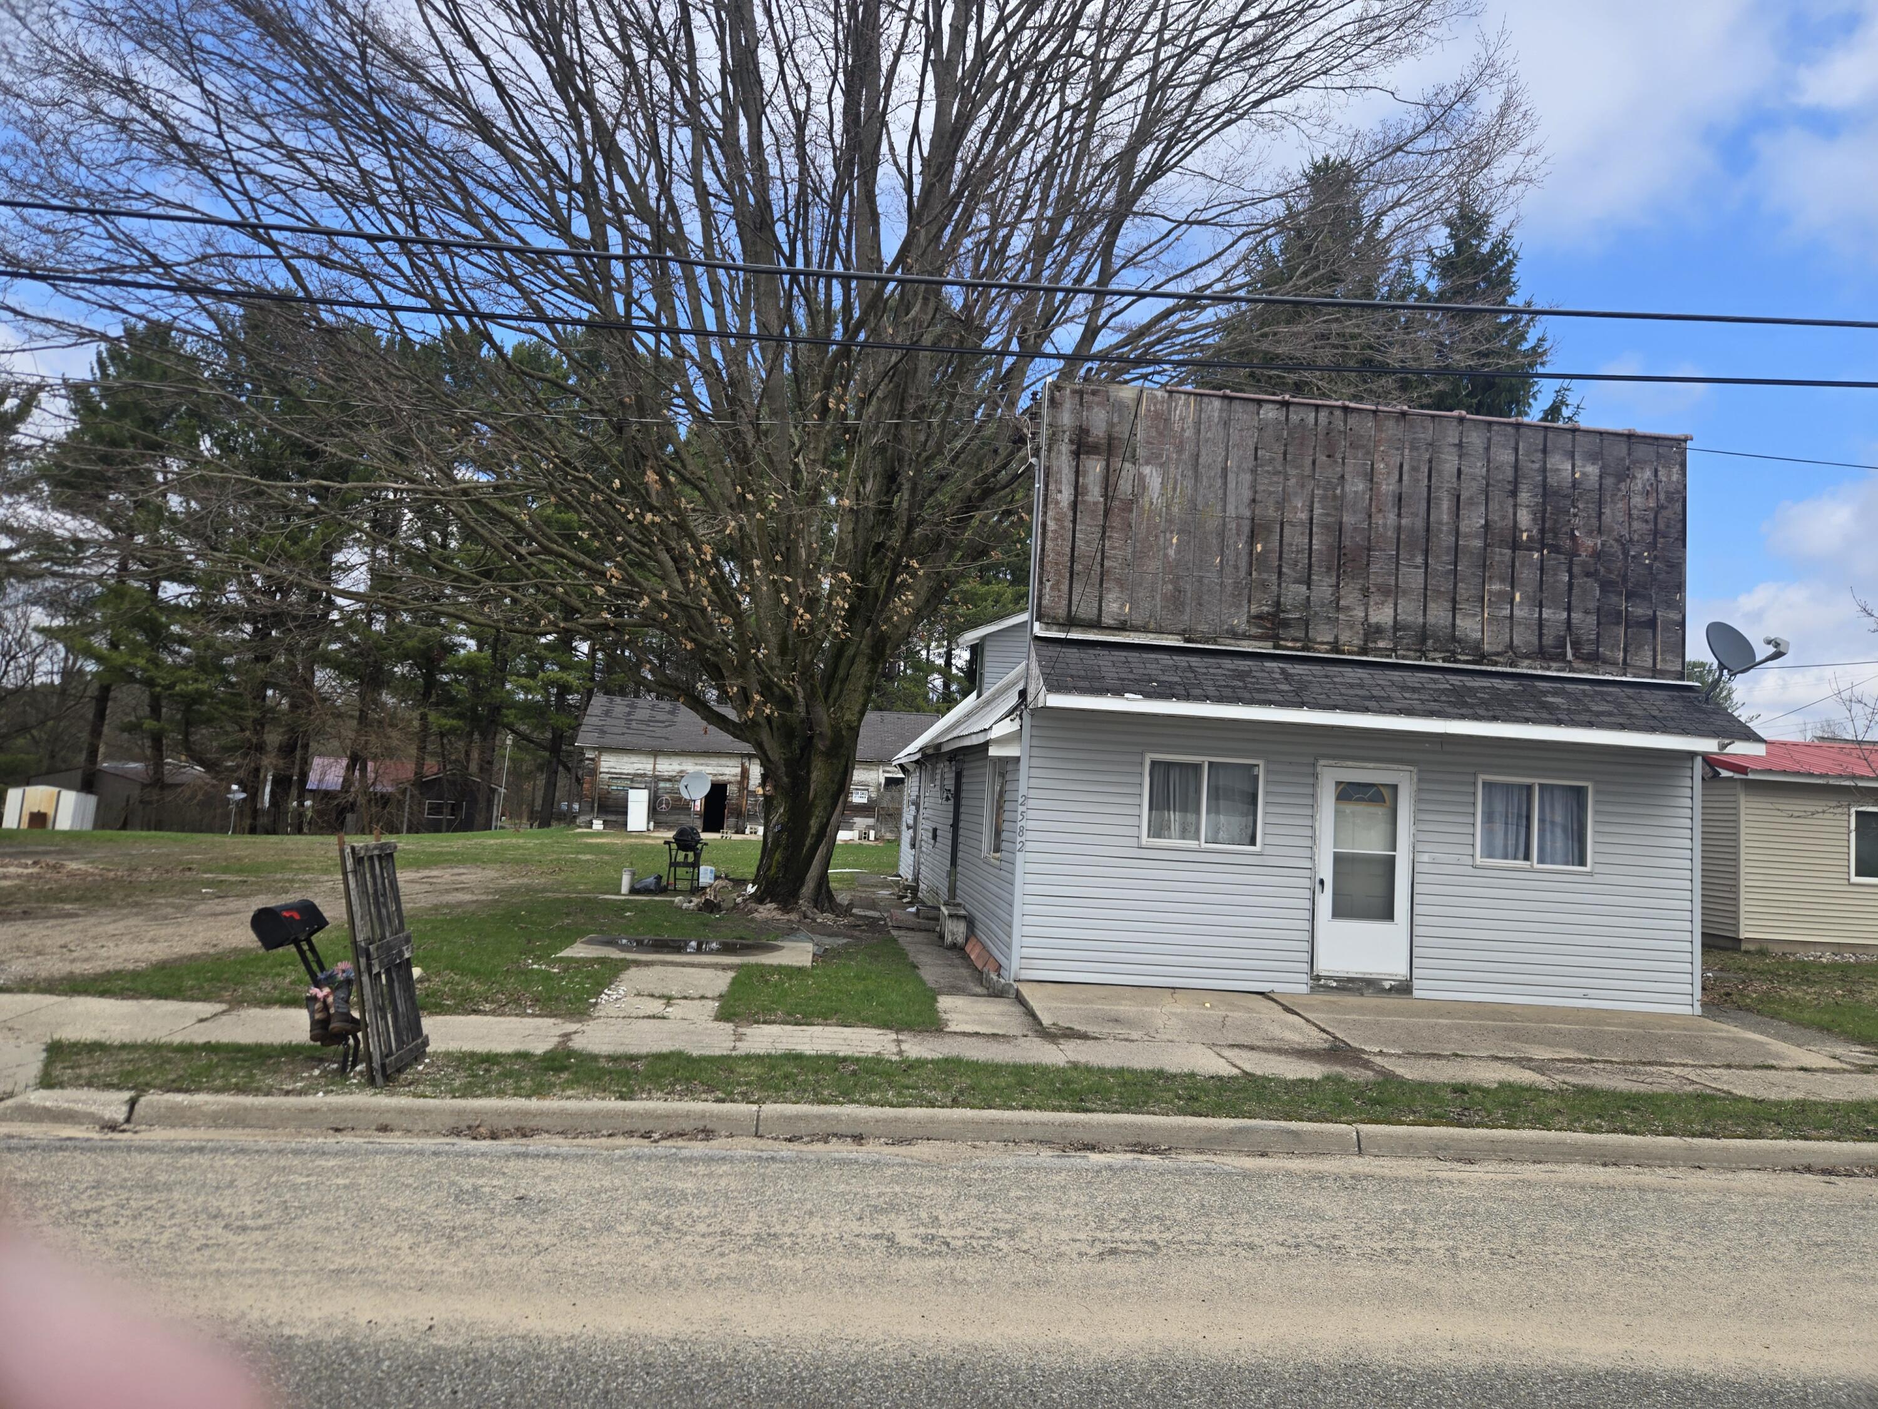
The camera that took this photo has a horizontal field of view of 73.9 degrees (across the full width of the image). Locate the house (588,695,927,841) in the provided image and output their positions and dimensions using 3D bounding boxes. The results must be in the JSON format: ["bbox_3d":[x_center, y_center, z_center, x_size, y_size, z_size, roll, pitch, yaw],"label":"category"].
[{"bbox_3d":[-7.092,2.805,50.865,14.023,5.454,5.500,3,-5,-1],"label":"house"}]

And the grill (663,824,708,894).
[{"bbox_3d":[-4.313,2.632,21.300,0.720,1.130,0.500,3,-5,0],"label":"grill"}]

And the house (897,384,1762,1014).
[{"bbox_3d":[3.530,0.568,19.741,7.400,6.000,16.300,4,-5,-6],"label":"house"}]

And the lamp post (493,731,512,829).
[{"bbox_3d":[-16.790,2.907,48.000,0.250,3.850,0.250,3,-5,0],"label":"lamp post"}]

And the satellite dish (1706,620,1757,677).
[{"bbox_3d":[7.758,-0.545,12.200,0.580,0.580,0.140,5,-28,-20],"label":"satellite dish"}]

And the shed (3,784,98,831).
[{"bbox_3d":[-36.188,4.259,50.842,2.500,1.850,1.900,4,-5,-11],"label":"shed"}]

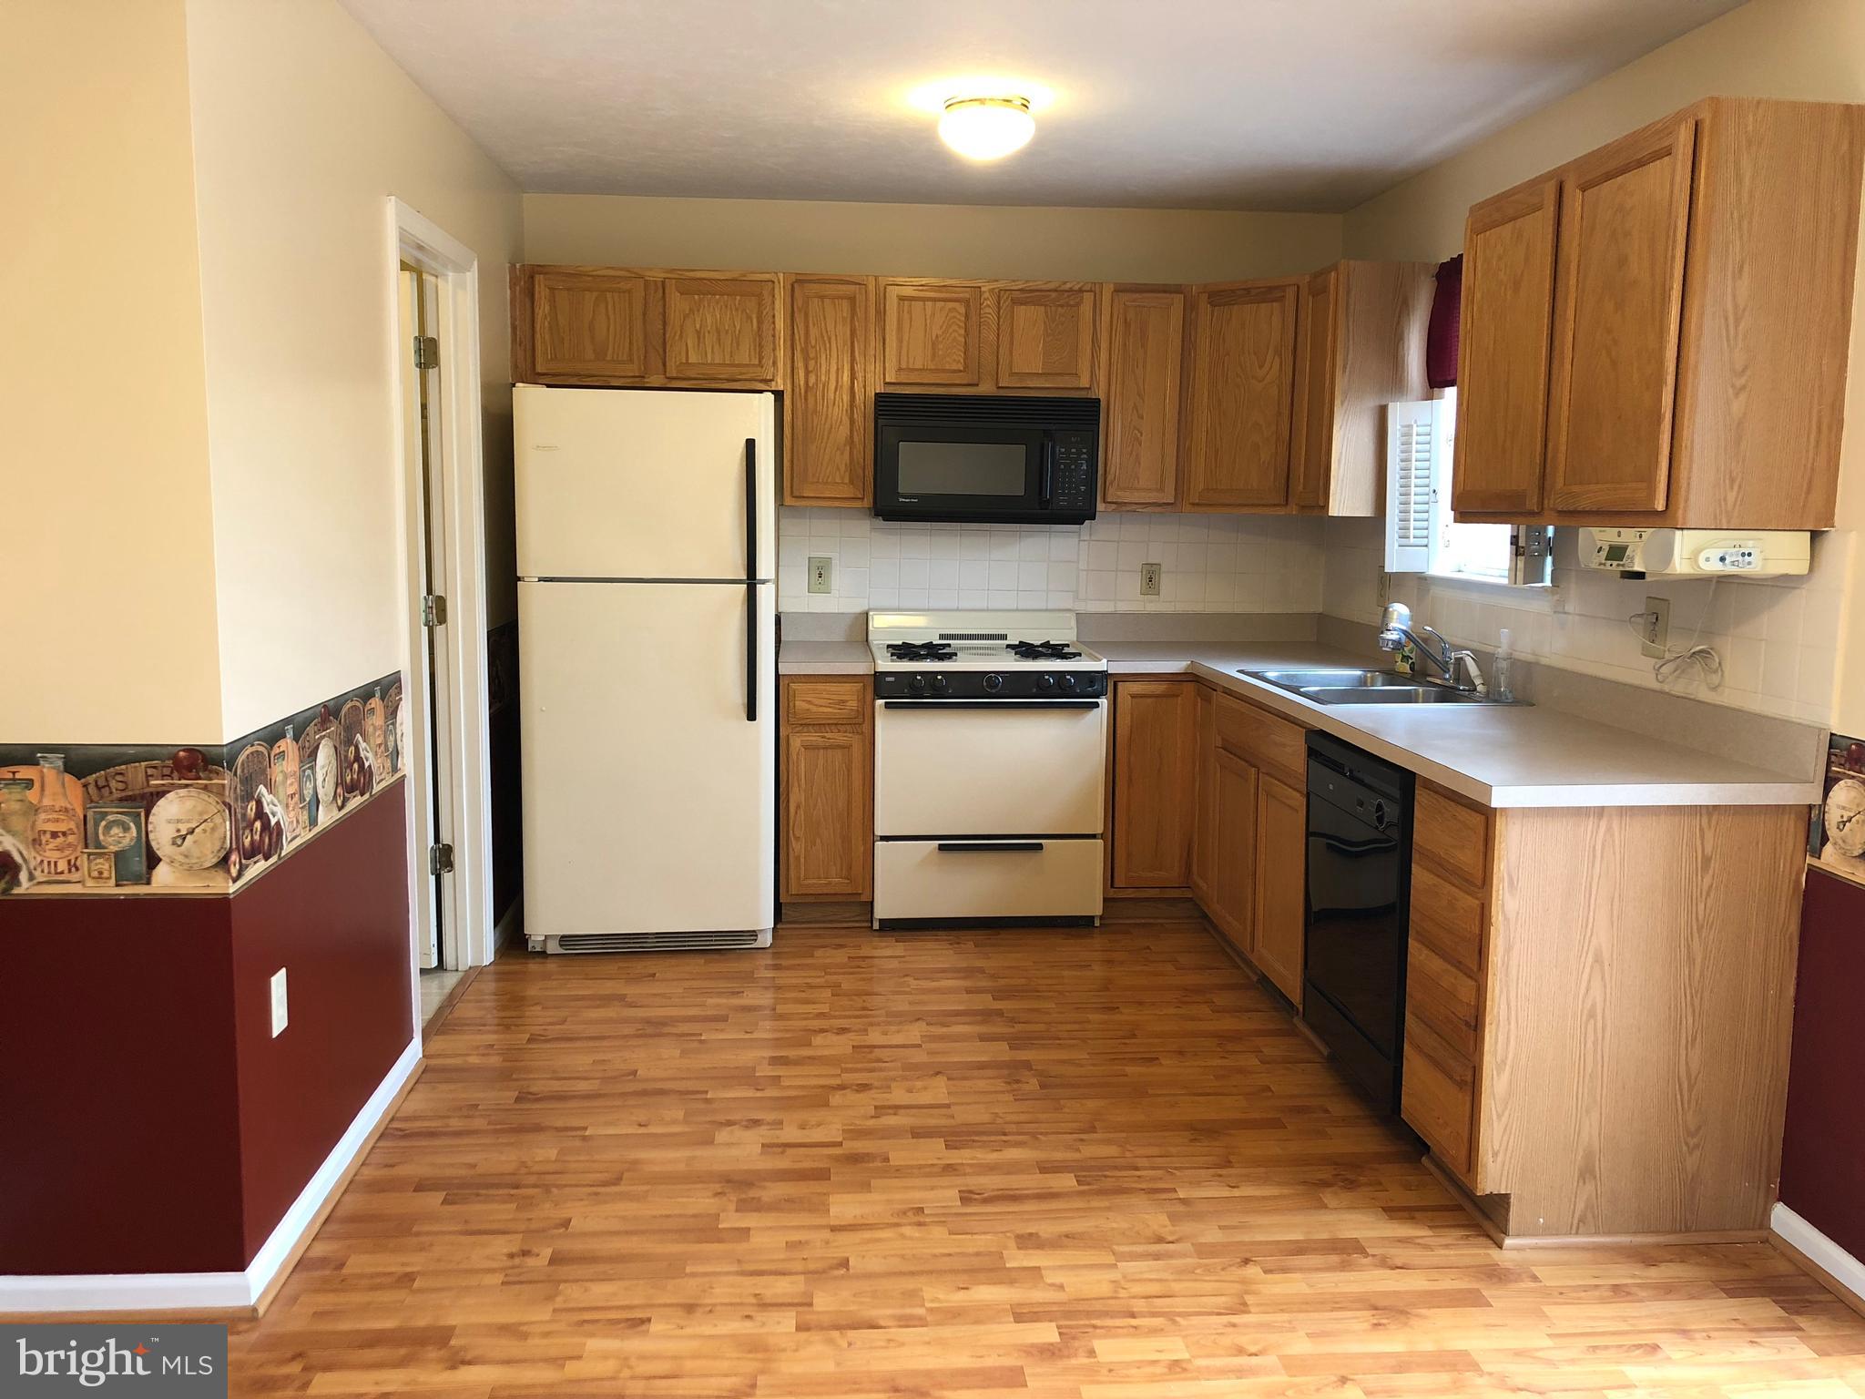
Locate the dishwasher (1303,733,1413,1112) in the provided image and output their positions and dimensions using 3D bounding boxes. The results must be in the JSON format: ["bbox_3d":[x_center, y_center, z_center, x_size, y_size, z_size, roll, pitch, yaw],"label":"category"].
[{"bbox_3d":[1.276,0.495,3.558,0.607,0.787,0.612,0,8,-5],"label":"dishwasher"}]

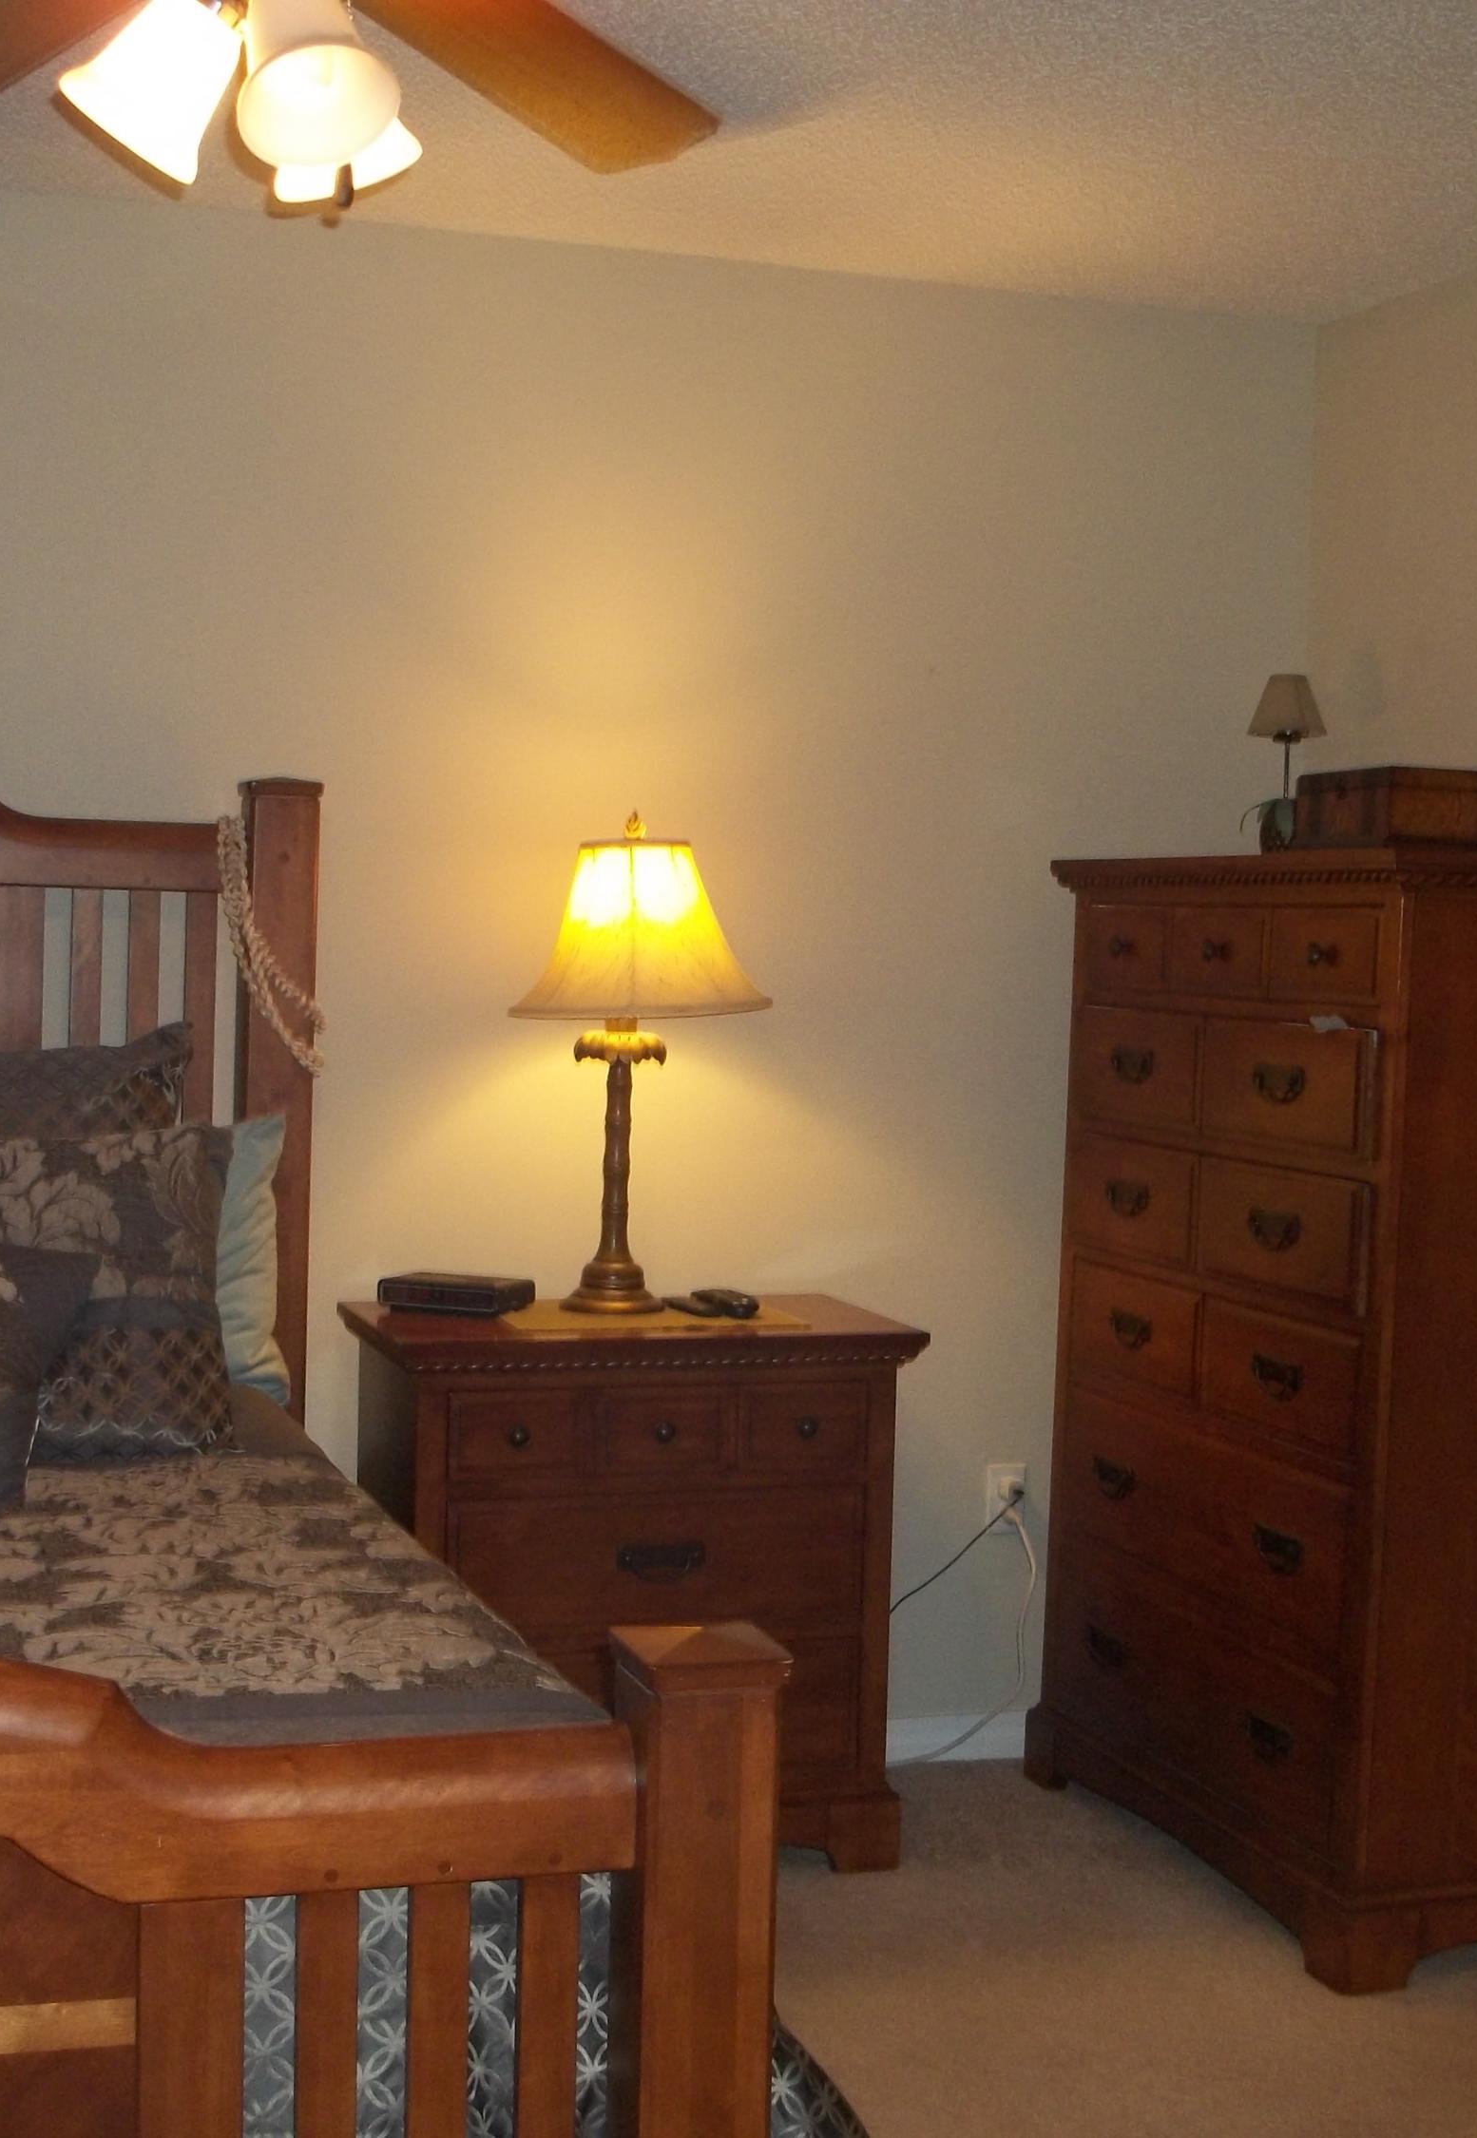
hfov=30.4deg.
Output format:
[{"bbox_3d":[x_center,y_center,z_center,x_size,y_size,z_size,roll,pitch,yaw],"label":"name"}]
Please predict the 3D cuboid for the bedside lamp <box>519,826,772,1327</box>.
[{"bbox_3d":[-0.171,-0.006,4.090,0.390,0.745,0.390,0,4,-19],"label":"bedside lamp"}]

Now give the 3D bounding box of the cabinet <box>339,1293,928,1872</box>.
[{"bbox_3d":[-0.168,0.771,4.064,0.782,0.804,0.430,0,4,-19],"label":"cabinet"}]

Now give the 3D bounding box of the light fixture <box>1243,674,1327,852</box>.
[{"bbox_3d":[0.827,-0.454,4.118,0.125,0.285,0.125,0,4,-19],"label":"light fixture"}]

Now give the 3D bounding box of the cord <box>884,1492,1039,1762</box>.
[{"bbox_3d":[0.374,0.927,4.490,0.270,0.470,0.060,0,4,-19],"label":"cord"}]

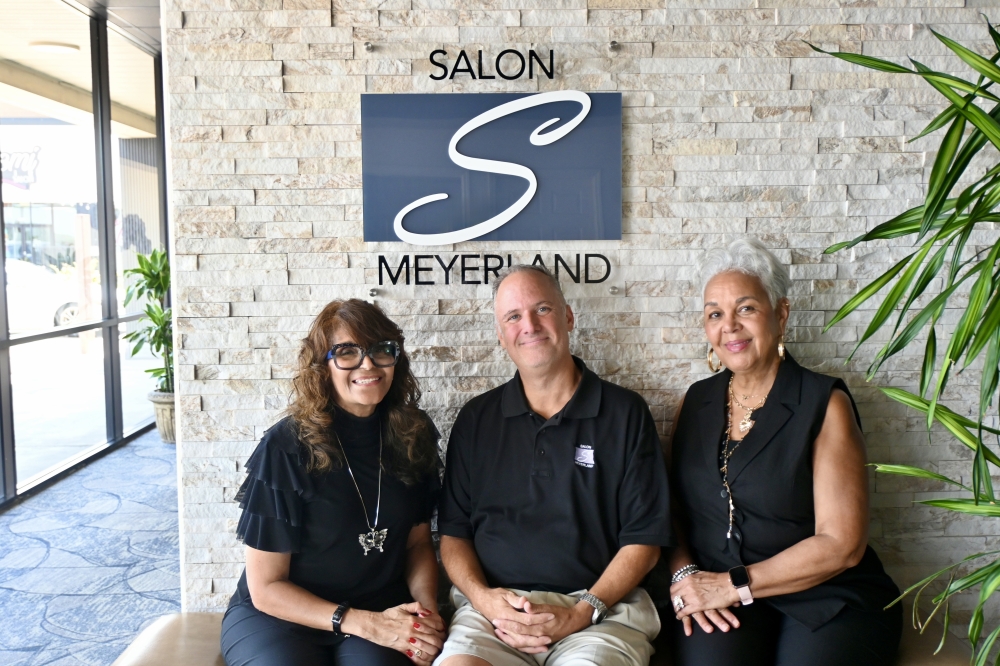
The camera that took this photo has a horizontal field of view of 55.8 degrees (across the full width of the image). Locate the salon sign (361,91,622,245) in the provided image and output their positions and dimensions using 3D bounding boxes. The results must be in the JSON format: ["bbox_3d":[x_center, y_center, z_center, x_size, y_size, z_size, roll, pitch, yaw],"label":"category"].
[{"bbox_3d":[-0.018,-0.392,2.235,0.612,0.360,0.030,-1,5,-1],"label":"salon sign"}]

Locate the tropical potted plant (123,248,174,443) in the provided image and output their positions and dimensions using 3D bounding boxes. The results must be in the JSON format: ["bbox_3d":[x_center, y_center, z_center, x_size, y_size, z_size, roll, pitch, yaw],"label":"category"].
[{"bbox_3d":[-2.473,0.093,7.014,0.640,1.437,0.640,-1,5,-1],"label":"tropical potted plant"}]

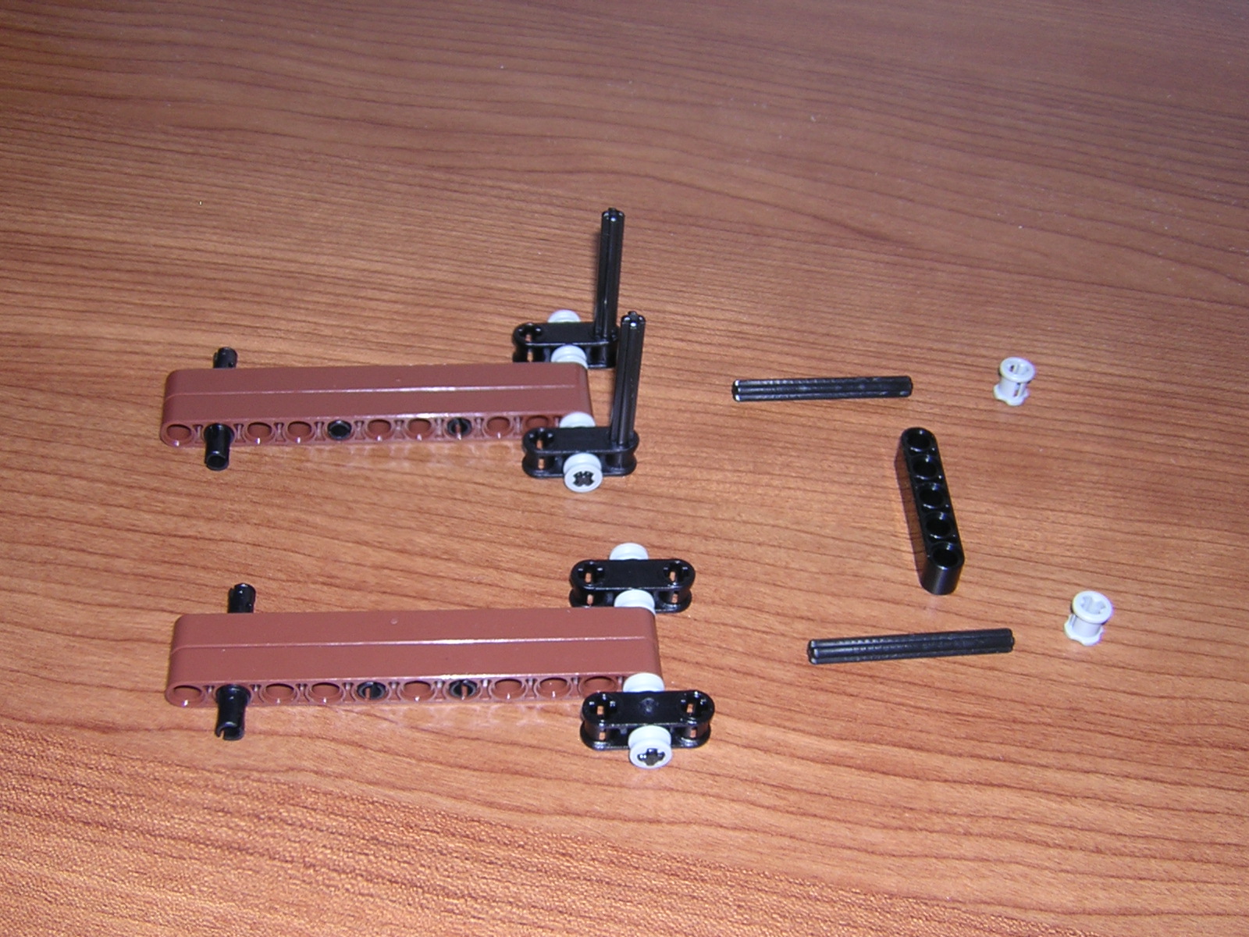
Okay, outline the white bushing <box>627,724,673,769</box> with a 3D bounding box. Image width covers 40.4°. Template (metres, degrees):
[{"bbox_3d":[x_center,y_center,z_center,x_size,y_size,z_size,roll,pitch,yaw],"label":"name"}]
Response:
[{"bbox_3d":[0.005,0.048,0.293,0.007,0.007,0.004,-1,44,-6],"label":"white bushing"}]

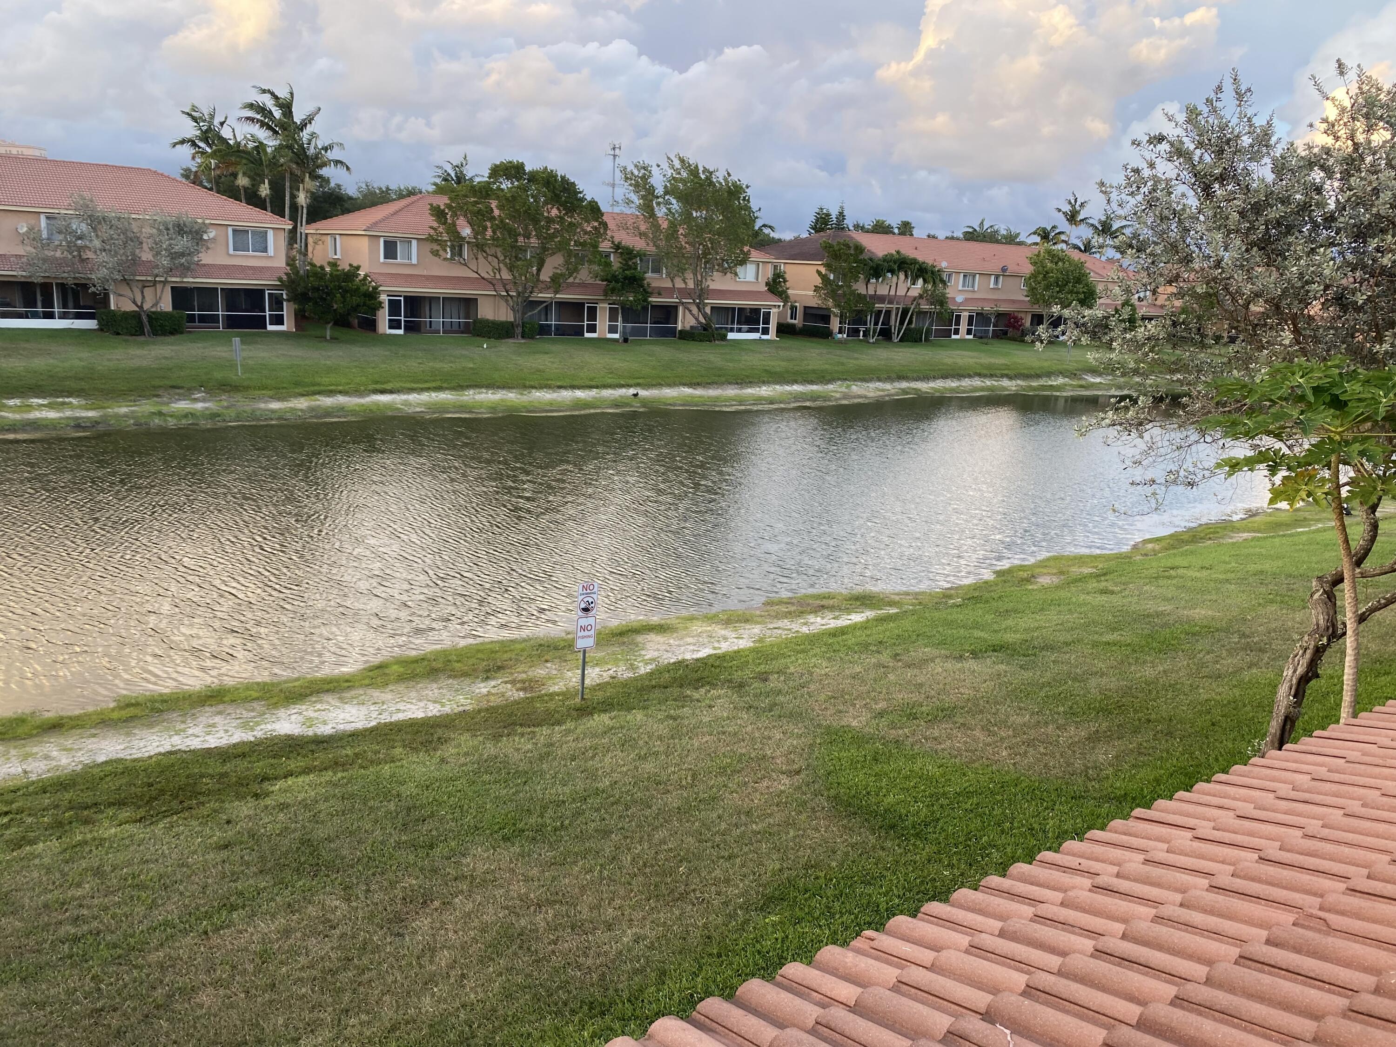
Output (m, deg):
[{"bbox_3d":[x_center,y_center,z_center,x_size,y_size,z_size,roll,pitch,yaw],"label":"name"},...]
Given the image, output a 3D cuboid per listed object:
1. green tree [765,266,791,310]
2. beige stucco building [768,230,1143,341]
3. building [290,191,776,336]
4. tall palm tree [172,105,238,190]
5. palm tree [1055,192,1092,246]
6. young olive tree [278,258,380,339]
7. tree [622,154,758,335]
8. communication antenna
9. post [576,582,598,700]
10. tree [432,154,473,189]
[{"bbox_3d":[5.980,-16.839,79.300,2.500,5.190,2.500,3,14,0],"label":"green tree"},{"bbox_3d":[24.830,-21.617,96.558,45.466,8.250,13.395,-7,17,-36],"label":"beige stucco building"},{"bbox_3d":[-9.628,-17.474,71.961,30.306,8.250,13.395,-7,17,-36],"label":"building"},{"bbox_3d":[-33.589,-21.531,71.676,4.270,13.545,4.270,-3,15,-24],"label":"tall palm tree"},{"bbox_3d":[47.392,-33.972,135.000,4.900,16.549,4.900,3,14,0],"label":"palm tree"},{"bbox_3d":[-19.163,-11.645,54.706,5.161,4.076,5.161,-1,14,-19],"label":"young olive tree"},{"bbox_3d":[-0.517,-17.241,66.300,8.600,11.456,8.200,3,14,0],"label":"tree"},{"bbox_3d":[-24.090,-89.040,300.000,5.000,37.906,5.000,3,14,0],"label":"communication antenna"},{"bbox_3d":[-1.498,1.557,13.862,0.310,1.654,0.070,-3,15,-30],"label":"post"},{"bbox_3d":[-19.517,-23.564,85.721,4.084,12.566,4.084,0,14,-13],"label":"tree"}]

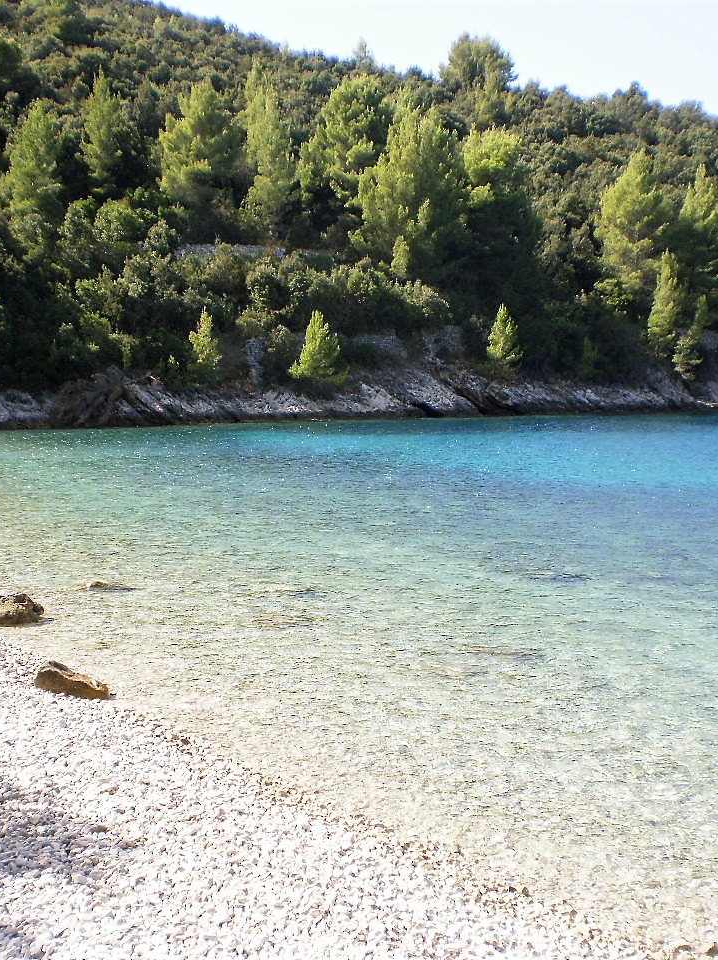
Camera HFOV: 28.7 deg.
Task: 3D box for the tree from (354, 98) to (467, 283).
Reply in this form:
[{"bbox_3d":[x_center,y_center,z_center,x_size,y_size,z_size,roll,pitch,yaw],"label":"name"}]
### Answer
[{"bbox_3d":[4.690,-26.280,128.000,10.070,16.940,10.070,0,4,0],"label":"tree"}]

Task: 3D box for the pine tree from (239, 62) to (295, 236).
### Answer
[{"bbox_3d":[-8.070,-29.080,124.000,4.790,15.530,4.790,0,4,0],"label":"pine tree"}]

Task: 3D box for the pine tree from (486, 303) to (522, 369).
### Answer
[{"bbox_3d":[12.030,-12.030,117.000,2.910,5.500,2.910,0,4,0],"label":"pine tree"}]

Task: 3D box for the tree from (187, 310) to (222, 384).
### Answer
[{"bbox_3d":[-10.450,-9.030,95.000,2.230,5.140,2.230,0,4,0],"label":"tree"}]

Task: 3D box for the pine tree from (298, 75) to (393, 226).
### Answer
[{"bbox_3d":[-1.160,-28.260,121.000,8.270,13.070,8.020,0,4,-1],"label":"pine tree"}]

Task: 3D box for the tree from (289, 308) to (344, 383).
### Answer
[{"bbox_3d":[-2.890,-9.240,98.000,3.910,5.140,3.790,0,4,-2],"label":"tree"}]

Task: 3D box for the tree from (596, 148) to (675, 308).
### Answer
[{"bbox_3d":[26.760,-24.150,136.000,7.510,15.870,7.510,0,4,0],"label":"tree"}]

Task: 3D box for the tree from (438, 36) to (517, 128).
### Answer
[{"bbox_3d":[13.490,-45.250,160.000,8.650,10.740,8.390,0,4,5],"label":"tree"}]

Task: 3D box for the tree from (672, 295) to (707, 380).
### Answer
[{"bbox_3d":[28.930,-12.470,123.000,3.060,7.530,3.060,0,4,0],"label":"tree"}]

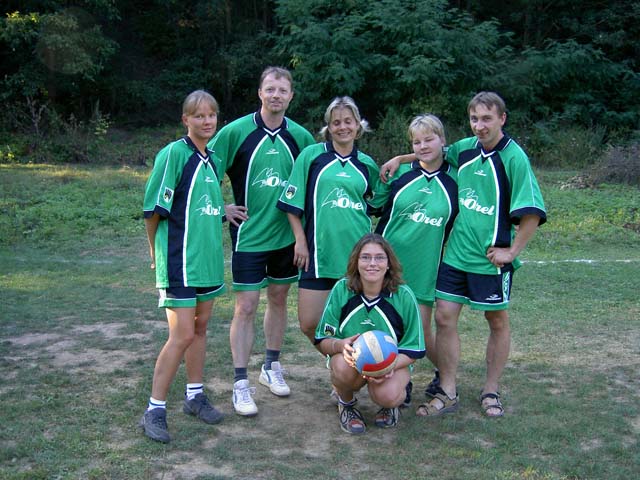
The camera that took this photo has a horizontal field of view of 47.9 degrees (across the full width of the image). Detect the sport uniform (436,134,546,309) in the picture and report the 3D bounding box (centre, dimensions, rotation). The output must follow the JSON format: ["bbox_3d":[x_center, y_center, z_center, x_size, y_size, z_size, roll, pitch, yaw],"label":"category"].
[{"bbox_3d":[0.880,-0.095,3.700,0.570,0.880,0.340,3,6,25],"label":"sport uniform"}]

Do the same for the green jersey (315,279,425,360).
[{"bbox_3d":[0.244,0.412,3.560,0.530,0.450,0.360,0,6,3],"label":"green jersey"}]

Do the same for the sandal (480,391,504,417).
[{"bbox_3d":[0.925,0.856,3.880,0.105,0.095,0.270,1,9,4],"label":"sandal"}]

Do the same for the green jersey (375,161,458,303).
[{"bbox_3d":[0.514,-0.040,3.840,0.540,0.770,0.320,1,6,7],"label":"green jersey"}]

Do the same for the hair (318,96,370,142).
[{"bbox_3d":[0.128,-0.635,3.770,0.250,0.220,0.220,-1,9,-8],"label":"hair"}]

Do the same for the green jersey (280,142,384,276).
[{"bbox_3d":[0.055,-0.150,3.790,0.560,0.710,0.290,-2,9,-12],"label":"green jersey"}]

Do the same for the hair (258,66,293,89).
[{"bbox_3d":[-0.233,-0.831,3.780,0.180,0.160,0.200,0,6,-3],"label":"hair"}]

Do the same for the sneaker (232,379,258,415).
[{"bbox_3d":[-0.401,0.839,3.910,0.105,0.120,0.290,-2,9,-14],"label":"sneaker"}]

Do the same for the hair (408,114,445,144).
[{"bbox_3d":[0.574,-0.585,3.850,0.190,0.170,0.200,2,6,16],"label":"hair"}]

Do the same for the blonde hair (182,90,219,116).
[{"bbox_3d":[-0.570,-0.631,3.410,0.170,0.160,0.200,-3,6,-25],"label":"blonde hair"}]

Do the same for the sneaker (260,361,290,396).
[{"bbox_3d":[-0.262,0.801,4.150,0.105,0.120,0.290,-4,10,-23],"label":"sneaker"}]

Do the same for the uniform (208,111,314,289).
[{"bbox_3d":[-0.305,-0.220,3.830,0.620,0.920,0.300,-2,9,-14],"label":"uniform"}]

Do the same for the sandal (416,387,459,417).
[{"bbox_3d":[0.616,0.852,3.780,0.280,0.110,0.110,-5,8,-43],"label":"sandal"}]

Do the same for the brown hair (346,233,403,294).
[{"bbox_3d":[0.271,0.117,3.580,0.260,0.290,0.220,0,9,0],"label":"brown hair"}]

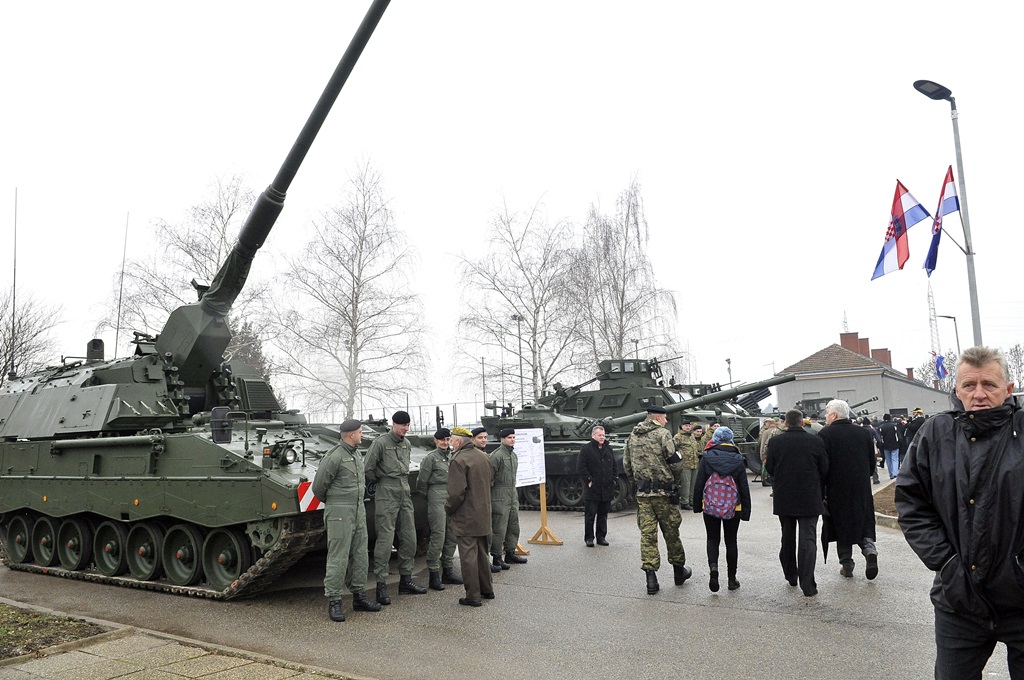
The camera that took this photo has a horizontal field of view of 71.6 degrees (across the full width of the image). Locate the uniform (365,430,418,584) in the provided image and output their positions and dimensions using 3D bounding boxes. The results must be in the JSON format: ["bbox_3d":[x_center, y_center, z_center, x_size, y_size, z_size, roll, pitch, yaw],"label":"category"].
[{"bbox_3d":[-1.268,1.739,7.413,0.370,1.562,0.530,-7,-8,34],"label":"uniform"}]

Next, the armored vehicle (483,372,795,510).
[{"bbox_3d":[2.066,2.370,16.151,8.850,2.600,3.450,-8,-9,35],"label":"armored vehicle"}]

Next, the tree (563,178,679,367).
[{"bbox_3d":[5.573,-1.567,35.821,6.000,13.800,6.000,-2,-6,0],"label":"tree"}]

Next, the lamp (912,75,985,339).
[{"bbox_3d":[6.741,-0.600,10.670,0.800,6.790,0.300,2,-8,-28],"label":"lamp"}]

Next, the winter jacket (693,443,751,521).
[{"bbox_3d":[2.177,1.470,7.380,0.580,0.780,0.360,-4,-8,16],"label":"winter jacket"}]

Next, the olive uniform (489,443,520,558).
[{"bbox_3d":[-0.110,2.093,9.179,0.340,1.493,0.520,-6,-7,30],"label":"olive uniform"}]

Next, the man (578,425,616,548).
[{"bbox_3d":[1.255,2.107,10.534,0.570,1.760,0.380,-1,-7,-6],"label":"man"}]

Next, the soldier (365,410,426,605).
[{"bbox_3d":[-1.235,1.724,7.389,0.440,1.900,0.560,-9,-10,43],"label":"soldier"}]

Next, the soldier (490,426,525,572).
[{"bbox_3d":[-0.060,1.999,9.213,0.340,1.770,0.480,-9,-10,41],"label":"soldier"}]

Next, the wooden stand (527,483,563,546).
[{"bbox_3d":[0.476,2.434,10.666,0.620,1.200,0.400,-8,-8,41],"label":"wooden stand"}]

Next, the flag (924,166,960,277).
[{"bbox_3d":[6.357,-1.752,10.500,0.320,1.620,0.550,-8,-10,41],"label":"flag"}]

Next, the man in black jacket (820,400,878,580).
[{"bbox_3d":[3.637,1.632,7.741,0.600,1.840,0.500,-5,-8,19],"label":"man in black jacket"}]

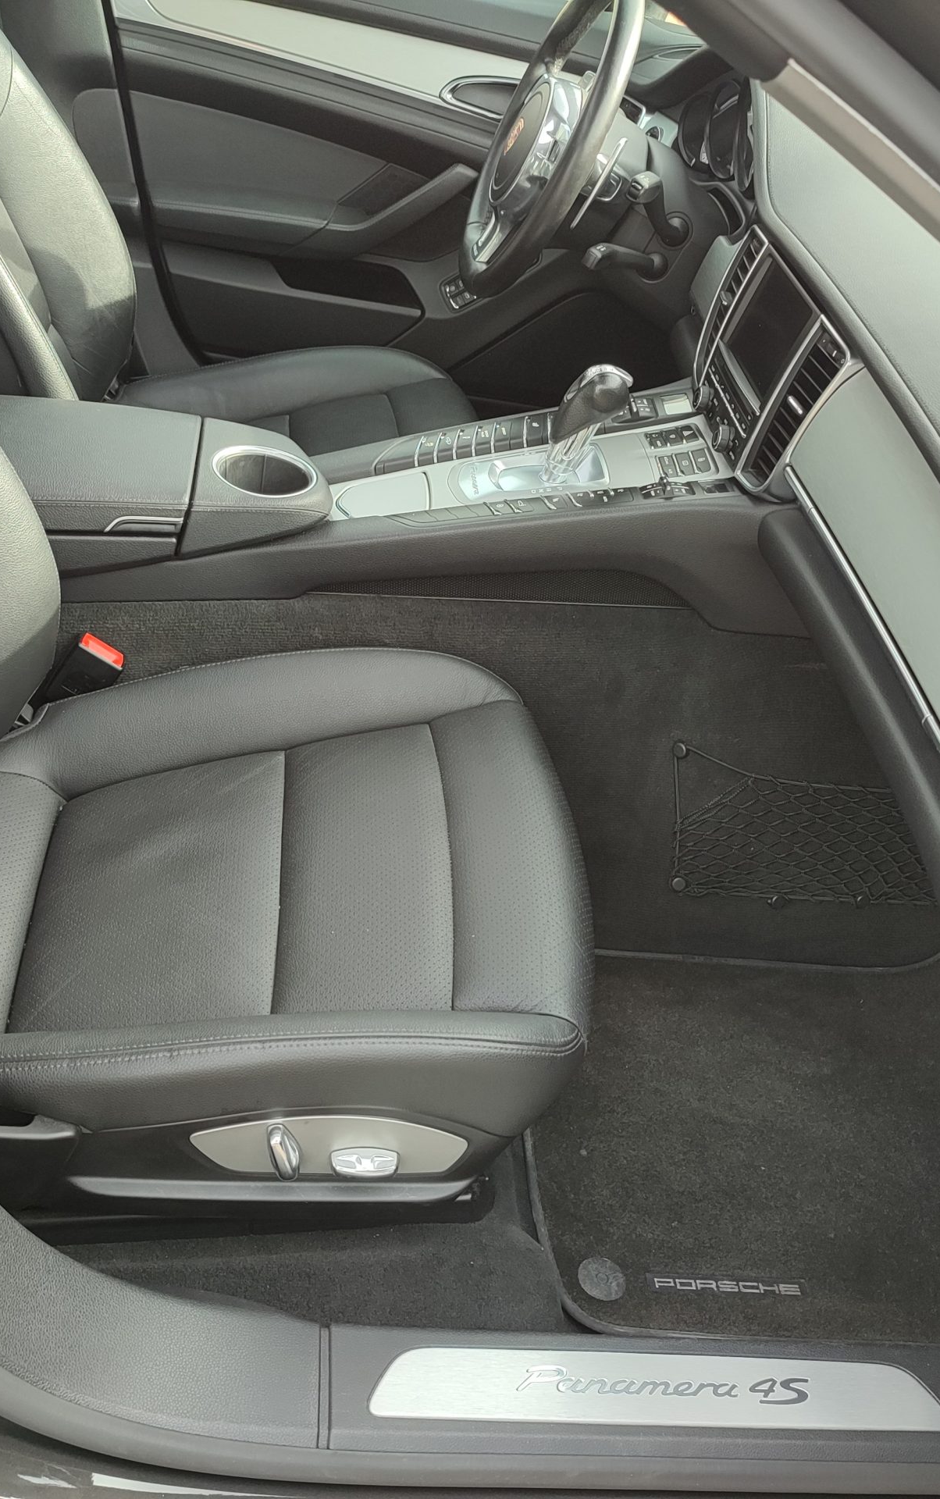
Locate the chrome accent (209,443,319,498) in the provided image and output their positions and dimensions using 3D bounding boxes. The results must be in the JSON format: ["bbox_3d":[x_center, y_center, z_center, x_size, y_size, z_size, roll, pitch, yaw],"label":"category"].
[{"bbox_3d":[-0.195,-0.264,1.375,0.100,0.012,0.100,9,36,-11],"label":"chrome accent"}]

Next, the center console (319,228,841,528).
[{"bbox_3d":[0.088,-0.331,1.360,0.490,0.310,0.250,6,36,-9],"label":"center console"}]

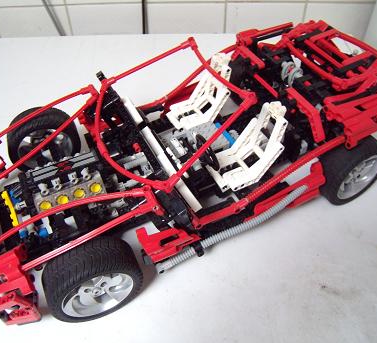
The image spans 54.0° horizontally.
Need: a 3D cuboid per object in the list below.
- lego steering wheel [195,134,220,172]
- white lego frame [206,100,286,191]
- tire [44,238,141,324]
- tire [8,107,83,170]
[{"bbox_3d":[0.016,-0.016,0.362,0.012,0.041,0.041,-30,51,-7],"label":"lego steering wheel"},{"bbox_3d":[0.058,-0.030,0.377,0.076,0.080,0.056,-22,50,-17],"label":"white lego frame"},{"bbox_3d":[-0.083,0.095,0.325,0.082,0.082,0.039,-20,49,-16],"label":"tire"},{"bbox_3d":[-0.175,-0.036,0.452,0.082,0.082,0.039,-20,49,-16],"label":"tire"}]

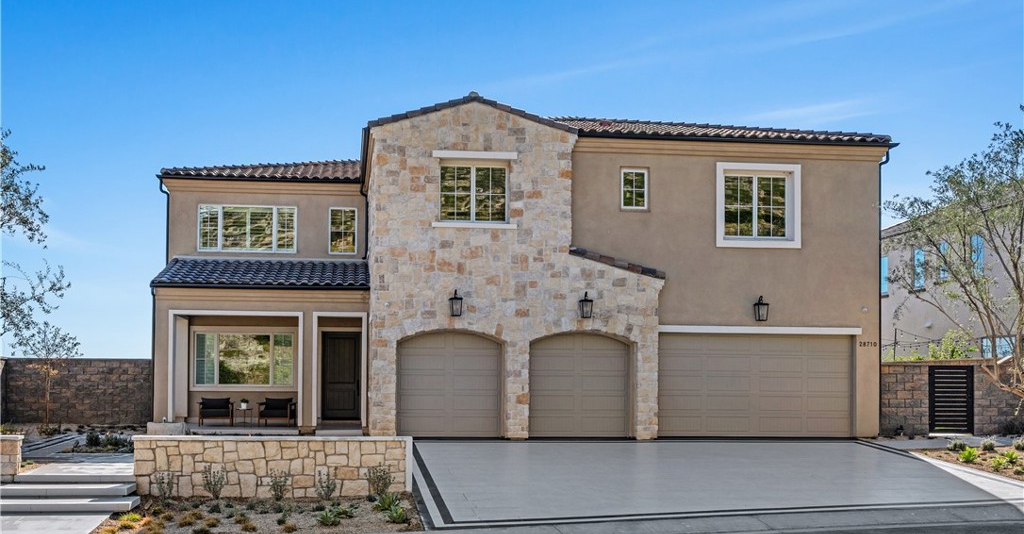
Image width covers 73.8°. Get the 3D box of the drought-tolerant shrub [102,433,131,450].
[{"bbox_3d":[-8.636,3.810,14.900,0.600,0.340,0.520,0,-3,0],"label":"drought-tolerant shrub"}]

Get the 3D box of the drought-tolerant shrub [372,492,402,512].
[{"bbox_3d":[-1.922,3.606,10.450,0.420,0.260,0.400,0,-3,0],"label":"drought-tolerant shrub"}]

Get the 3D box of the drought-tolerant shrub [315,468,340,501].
[{"bbox_3d":[-3.004,3.522,11.050,0.390,0.500,0.370,0,-3,0],"label":"drought-tolerant shrub"}]

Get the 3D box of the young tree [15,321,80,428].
[{"bbox_3d":[-12.661,2.930,18.600,1.800,2.950,1.700,0,-3,0],"label":"young tree"}]

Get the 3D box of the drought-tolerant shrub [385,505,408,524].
[{"bbox_3d":[-1.684,3.609,9.950,0.360,0.260,0.350,0,-3,0],"label":"drought-tolerant shrub"}]

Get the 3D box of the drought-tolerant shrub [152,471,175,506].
[{"bbox_3d":[-5.618,3.562,11.000,0.360,0.530,0.350,0,-3,0],"label":"drought-tolerant shrub"}]

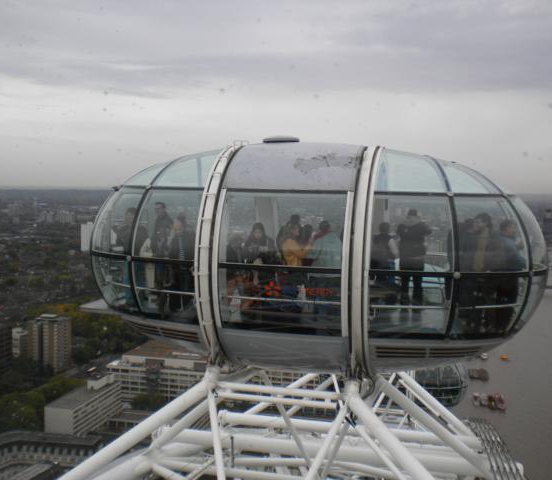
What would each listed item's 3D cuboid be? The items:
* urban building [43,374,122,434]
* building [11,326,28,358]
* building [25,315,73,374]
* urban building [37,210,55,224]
[{"bbox_3d":[-104.319,91.878,353.685,16.500,22.400,49.000,2,5,14],"label":"urban building"},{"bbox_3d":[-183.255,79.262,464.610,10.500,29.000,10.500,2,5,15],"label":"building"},{"bbox_3d":[-164.439,74.194,470.194,24.500,38.500,19.000,2,5,15],"label":"building"},{"bbox_3d":[-798.187,-77.914,2240.810,58.000,51.000,28.000,-1,5,-15],"label":"urban building"}]

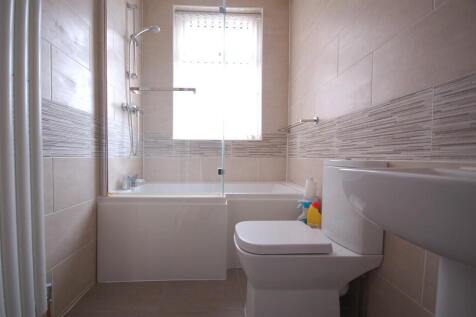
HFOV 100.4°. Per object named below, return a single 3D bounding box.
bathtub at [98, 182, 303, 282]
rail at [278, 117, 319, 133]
[{"bbox_3d":[-0.193,0.564,1.799,1.595,0.578,0.815,1,0,-5],"label":"bathtub"},{"bbox_3d":[0.549,-0.298,1.865,0.122,0.055,0.670,1,0,-5],"label":"rail"}]

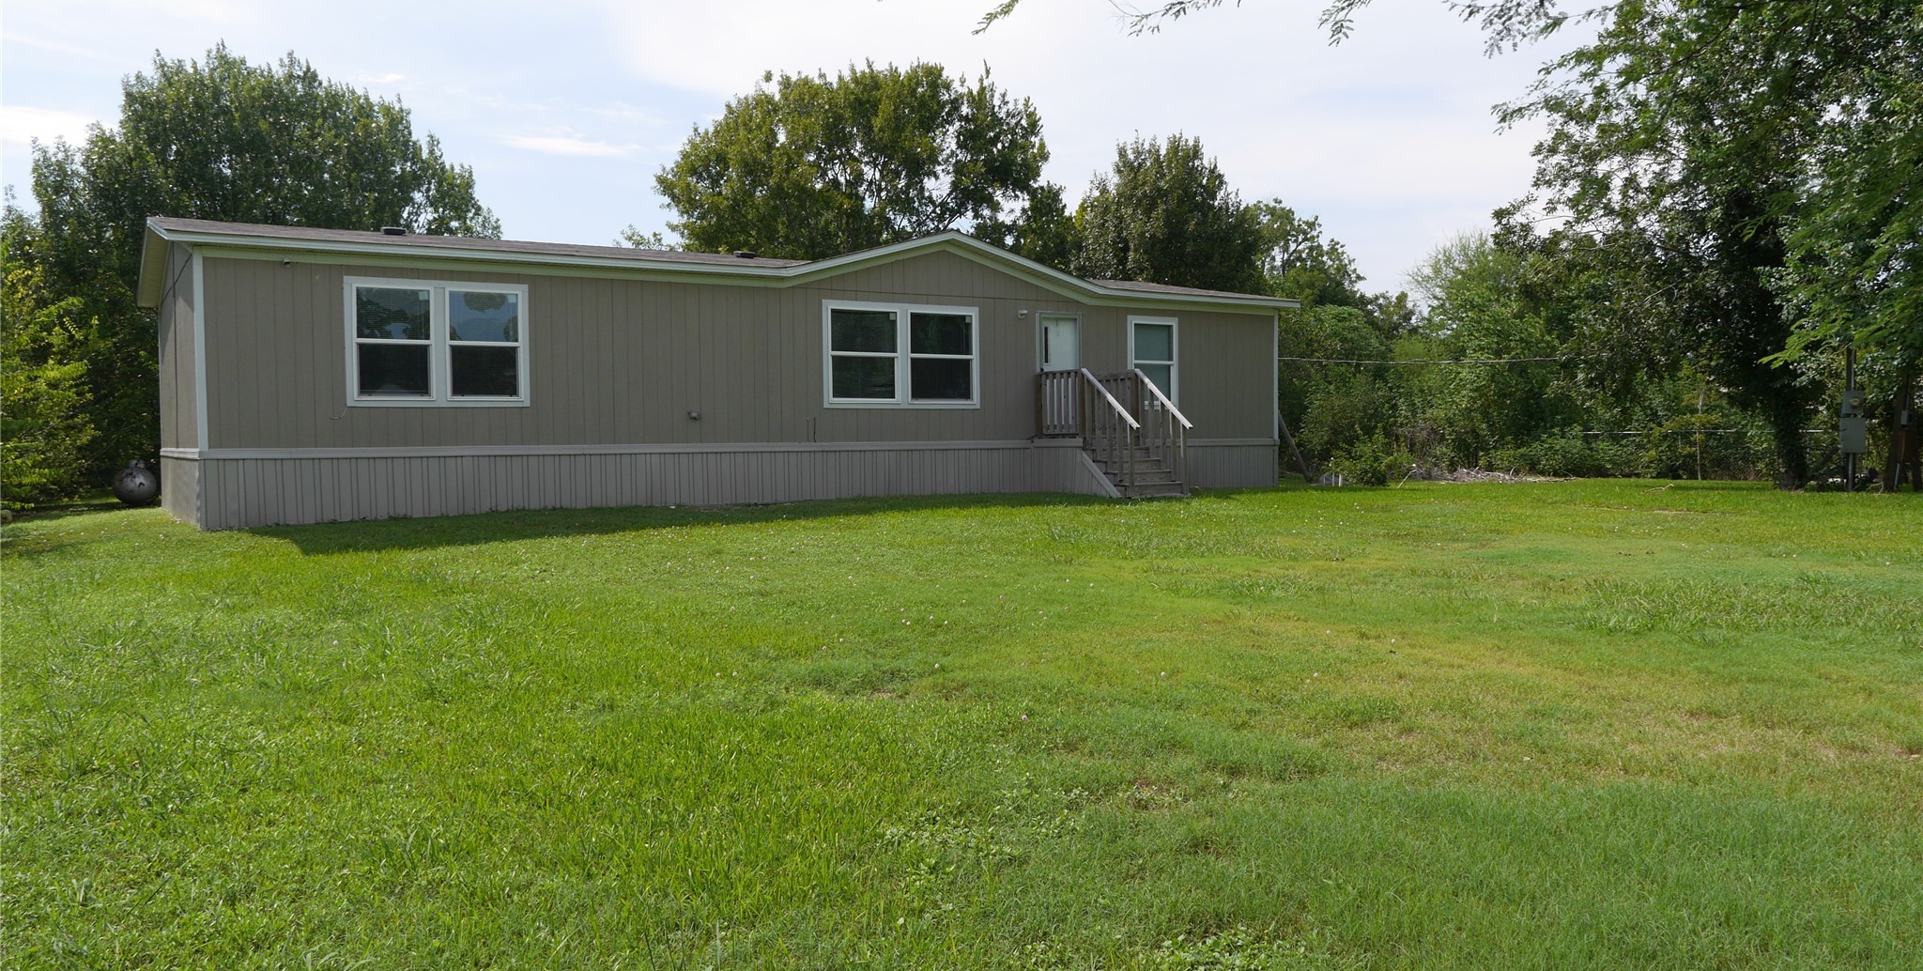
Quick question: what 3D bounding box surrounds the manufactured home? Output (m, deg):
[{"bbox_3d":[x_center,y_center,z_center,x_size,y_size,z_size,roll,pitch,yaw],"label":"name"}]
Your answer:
[{"bbox_3d":[-3.581,-1.883,23.180,17.700,4.120,8.450,-2,2,-32],"label":"manufactured home"}]

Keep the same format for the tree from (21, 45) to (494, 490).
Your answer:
[{"bbox_3d":[-16.329,-5.064,31.181,10.944,10.382,10.154,-2,2,-32],"label":"tree"}]

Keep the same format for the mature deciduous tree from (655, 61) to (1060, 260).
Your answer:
[{"bbox_3d":[-2.894,-6.178,38.206,11.287,11.843,10.712,-2,2,-32],"label":"mature deciduous tree"}]

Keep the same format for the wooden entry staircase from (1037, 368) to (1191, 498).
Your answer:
[{"bbox_3d":[2.305,-0.803,20.610,1.180,1.950,2.500,-2,2,-32],"label":"wooden entry staircase"}]

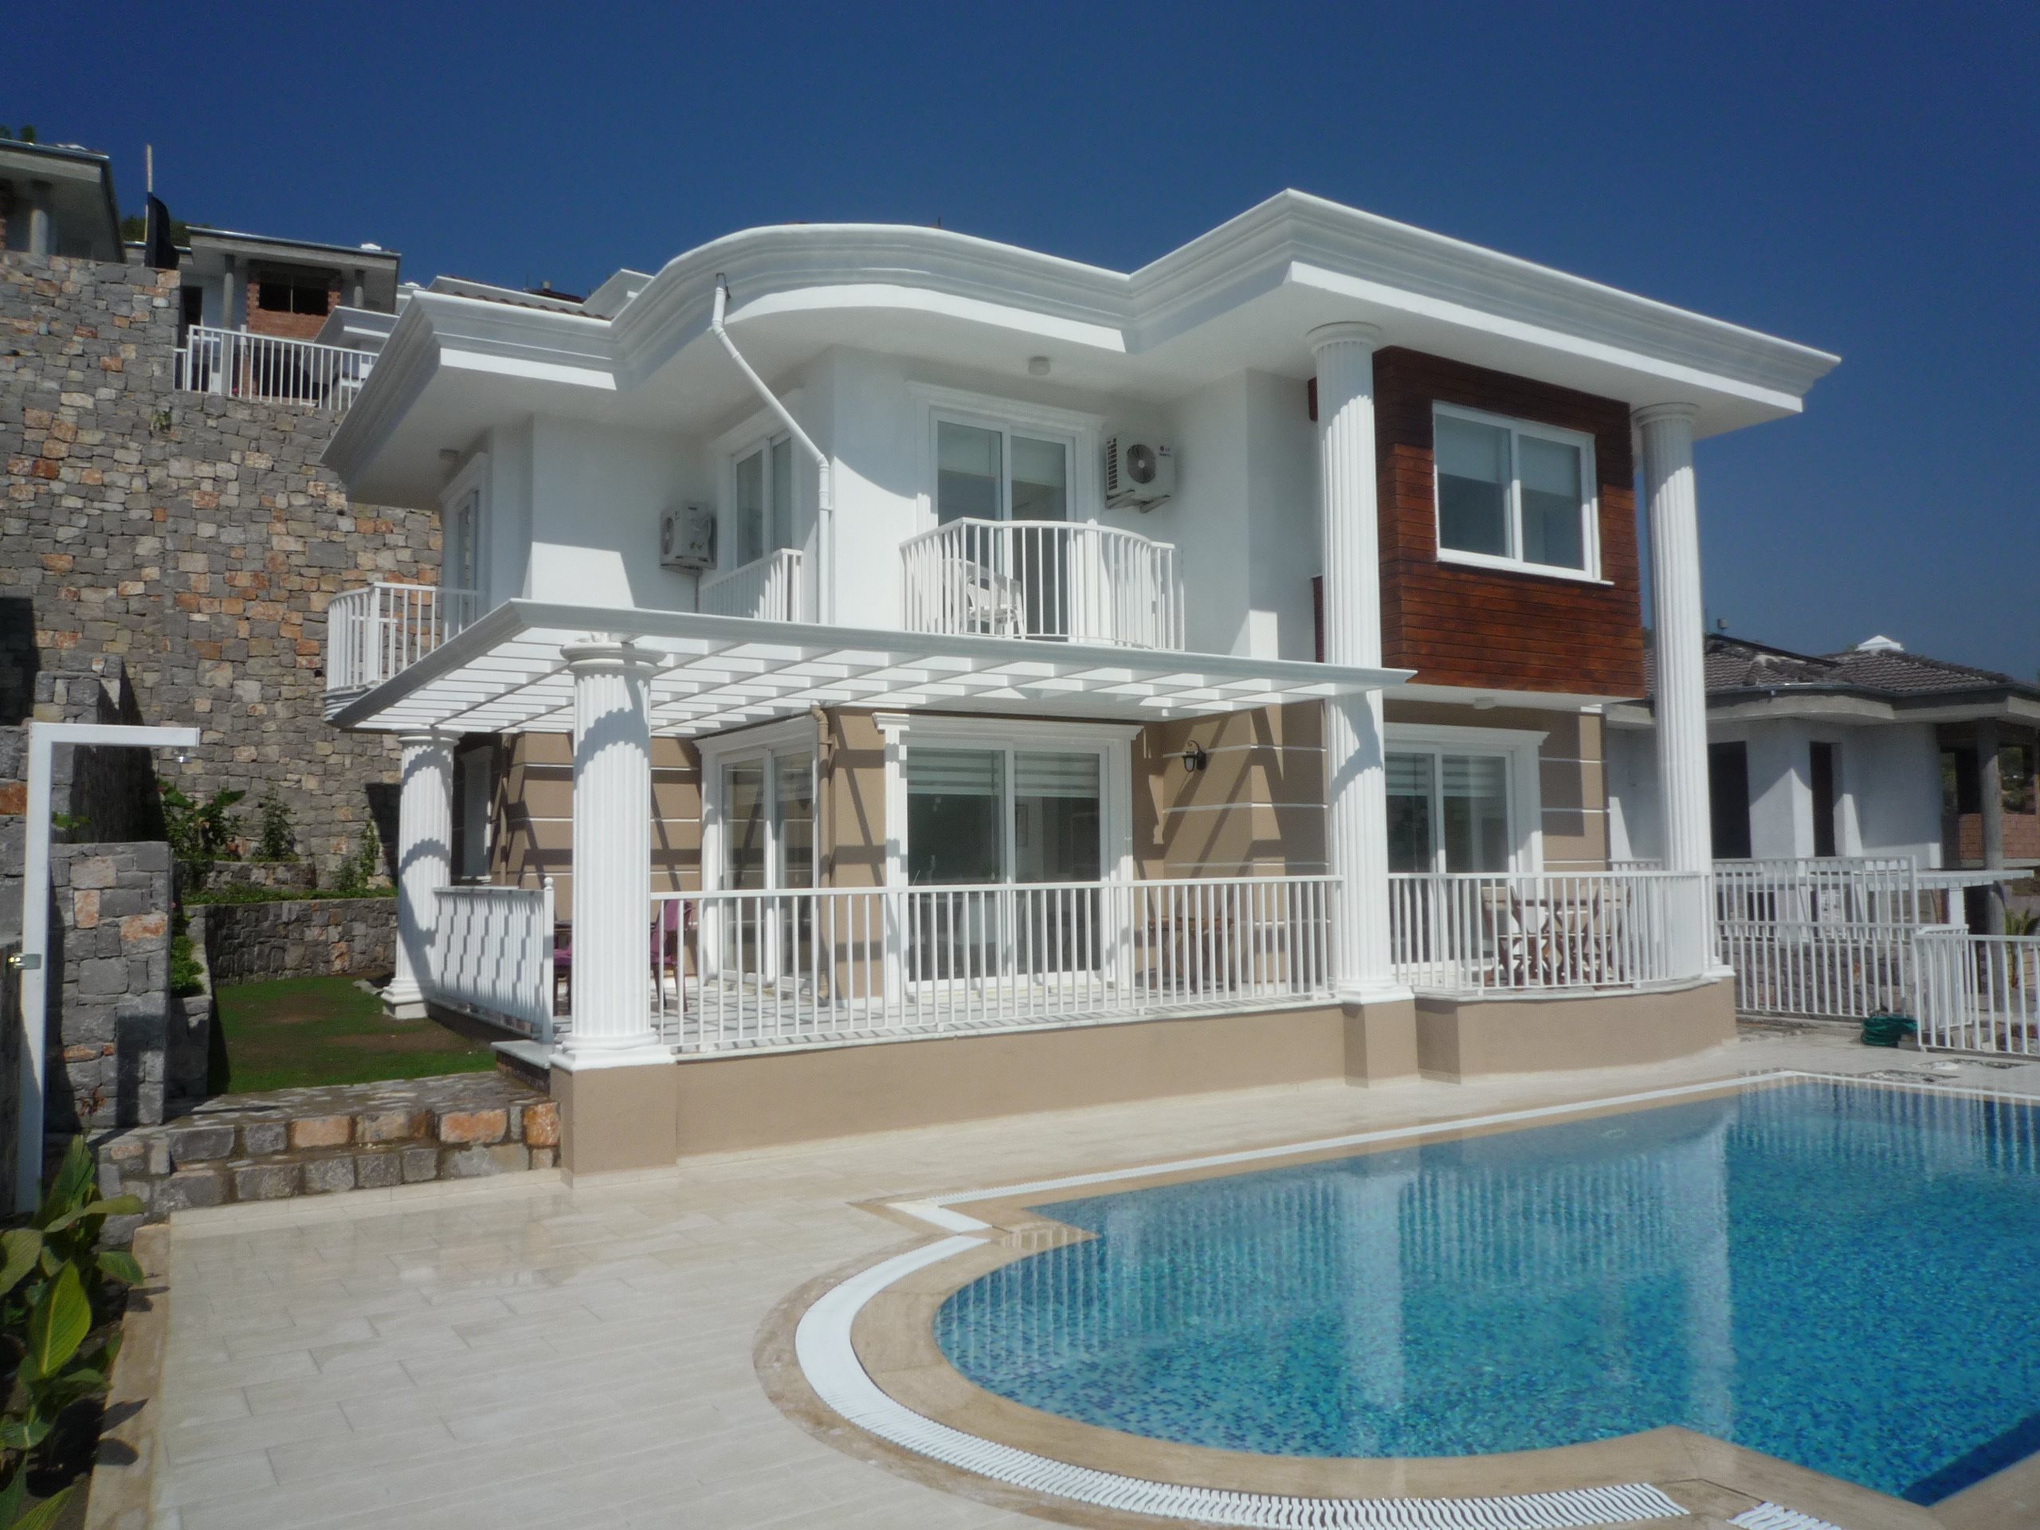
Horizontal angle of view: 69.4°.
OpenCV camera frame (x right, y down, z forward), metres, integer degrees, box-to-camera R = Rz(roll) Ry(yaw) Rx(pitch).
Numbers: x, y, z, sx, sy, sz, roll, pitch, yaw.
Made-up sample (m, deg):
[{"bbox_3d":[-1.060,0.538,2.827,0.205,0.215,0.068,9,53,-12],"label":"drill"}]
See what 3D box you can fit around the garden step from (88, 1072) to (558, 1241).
[{"bbox_3d":[-4.020,2.207,8.566,2.303,0.457,1.448,1,-4,-32],"label":"garden step"}]

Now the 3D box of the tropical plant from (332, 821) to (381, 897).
[{"bbox_3d":[-8.746,1.231,19.458,0.580,0.990,0.450,1,-4,-32],"label":"tropical plant"}]

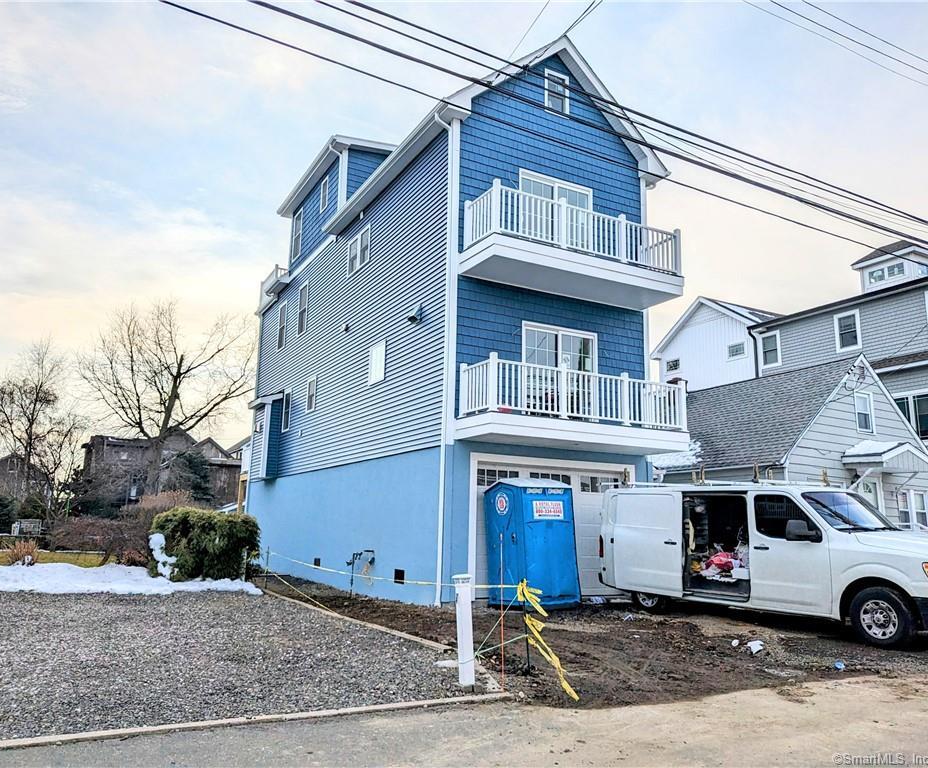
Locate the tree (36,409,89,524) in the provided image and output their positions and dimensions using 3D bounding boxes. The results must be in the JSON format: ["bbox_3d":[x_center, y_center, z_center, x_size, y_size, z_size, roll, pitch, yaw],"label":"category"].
[{"bbox_3d":[-20.975,4.664,37.000,2.814,6.652,2.800,7,-12,-29],"label":"tree"}]

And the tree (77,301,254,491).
[{"bbox_3d":[-15.347,1.954,37.000,9.693,12.383,9.000,5,-12,-22],"label":"tree"}]

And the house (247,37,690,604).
[{"bbox_3d":[-1.521,-0.557,20.633,5.950,11.650,16.550,7,-12,-29],"label":"house"}]

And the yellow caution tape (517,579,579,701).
[{"bbox_3d":[0.842,2.425,6.892,0.300,0.966,1.011,5,-12,-19],"label":"yellow caution tape"}]

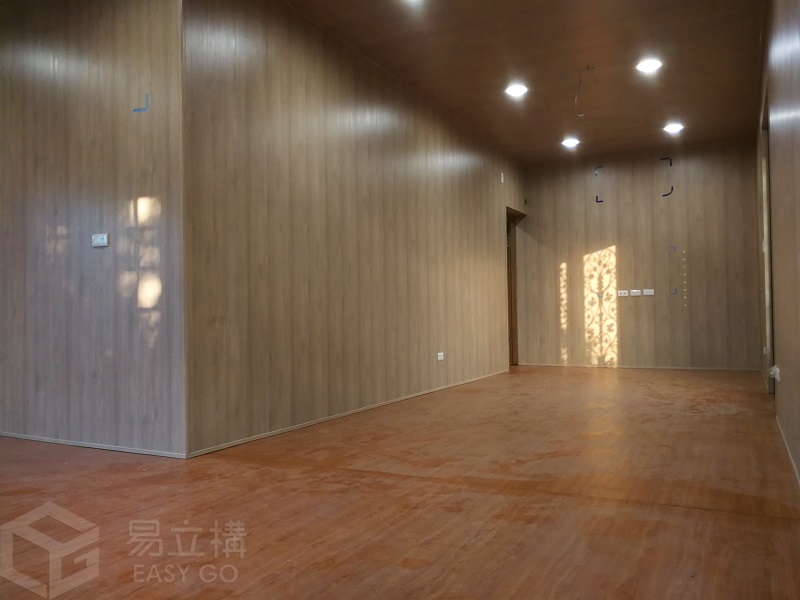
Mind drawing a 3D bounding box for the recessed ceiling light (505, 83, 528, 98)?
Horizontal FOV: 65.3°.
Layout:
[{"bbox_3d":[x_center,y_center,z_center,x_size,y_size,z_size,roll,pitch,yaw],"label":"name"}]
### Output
[{"bbox_3d":[1.053,-1.881,5.615,0.190,0.050,0.190,-2,-1,28],"label":"recessed ceiling light"}]

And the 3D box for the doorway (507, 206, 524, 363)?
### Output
[{"bbox_3d":[1.468,-0.129,8.099,0.150,2.020,0.864,-2,-1,28],"label":"doorway"}]

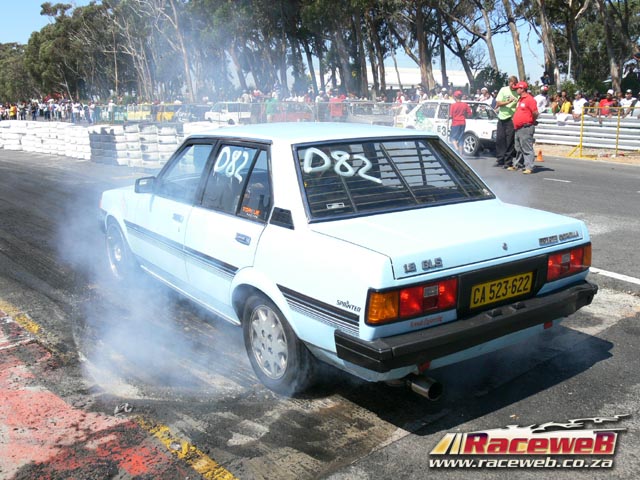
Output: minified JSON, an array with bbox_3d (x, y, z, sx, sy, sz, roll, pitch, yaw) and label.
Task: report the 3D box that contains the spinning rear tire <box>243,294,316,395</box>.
[{"bbox_3d":[-0.199,0.529,3.482,0.190,0.575,0.575,-9,15,-35],"label":"spinning rear tire"}]

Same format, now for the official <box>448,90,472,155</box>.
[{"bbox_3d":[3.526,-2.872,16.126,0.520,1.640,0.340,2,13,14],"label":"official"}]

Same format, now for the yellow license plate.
[{"bbox_3d":[0.865,0.238,3.055,0.440,0.117,0.020,-9,17,-35],"label":"yellow license plate"}]

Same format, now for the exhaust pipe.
[{"bbox_3d":[0.474,0.664,2.941,0.085,0.085,0.165,-9,15,-35],"label":"exhaust pipe"}]

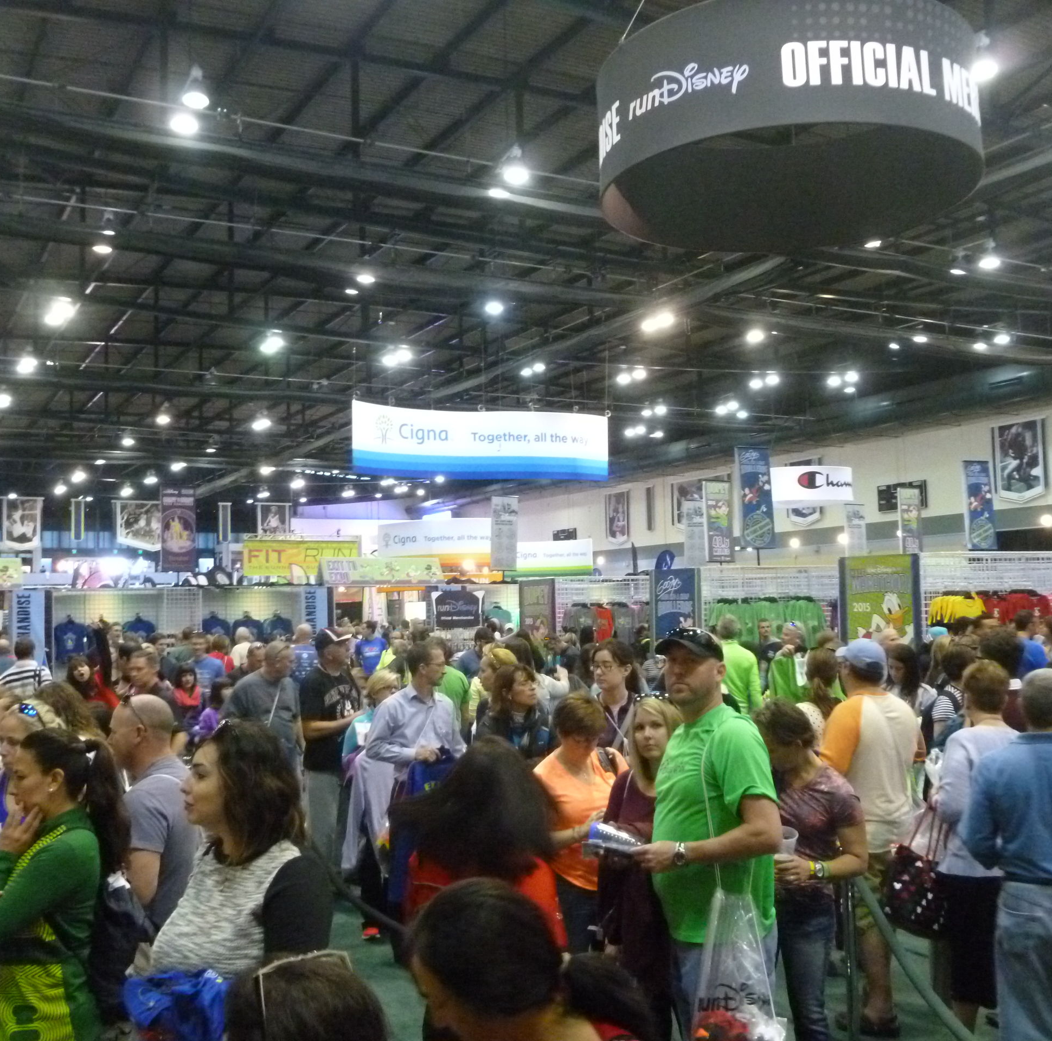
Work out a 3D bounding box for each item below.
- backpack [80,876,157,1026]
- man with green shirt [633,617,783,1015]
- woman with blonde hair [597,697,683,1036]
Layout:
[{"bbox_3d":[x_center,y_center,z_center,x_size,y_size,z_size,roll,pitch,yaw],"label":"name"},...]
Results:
[{"bbox_3d":[-1.145,1.200,3.150,0.180,0.400,0.280,0,-4,-24],"label":"backpack"},{"bbox_3d":[0.622,1.267,3.667,0.500,1.860,0.530,2,-6,-30],"label":"man with green shirt"},{"bbox_3d":[0.466,1.429,4.006,0.470,1.600,0.320,-3,-5,21],"label":"woman with blonde hair"}]

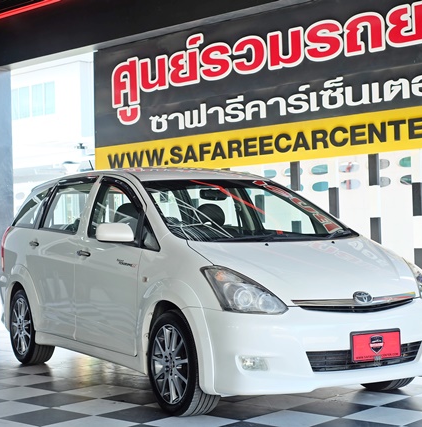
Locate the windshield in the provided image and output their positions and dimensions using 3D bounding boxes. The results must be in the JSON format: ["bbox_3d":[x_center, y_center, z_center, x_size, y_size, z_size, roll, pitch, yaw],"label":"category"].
[{"bbox_3d":[0.238,-0.042,6.590,1.380,0.455,1.110,-1,-1,-30],"label":"windshield"}]

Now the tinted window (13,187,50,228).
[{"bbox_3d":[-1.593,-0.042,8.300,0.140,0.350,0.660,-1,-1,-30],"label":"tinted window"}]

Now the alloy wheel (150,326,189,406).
[{"bbox_3d":[-0.172,0.916,5.781,0.175,0.486,0.486,-1,-1,-30],"label":"alloy wheel"}]

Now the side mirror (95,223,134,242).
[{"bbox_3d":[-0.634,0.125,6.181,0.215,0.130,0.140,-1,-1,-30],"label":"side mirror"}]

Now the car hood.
[{"bbox_3d":[0.666,0.322,5.858,1.470,0.350,0.890,-1,-1,-30],"label":"car hood"}]

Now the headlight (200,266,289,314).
[{"bbox_3d":[0.191,0.435,5.425,0.340,0.265,0.460,-1,-1,-30],"label":"headlight"}]

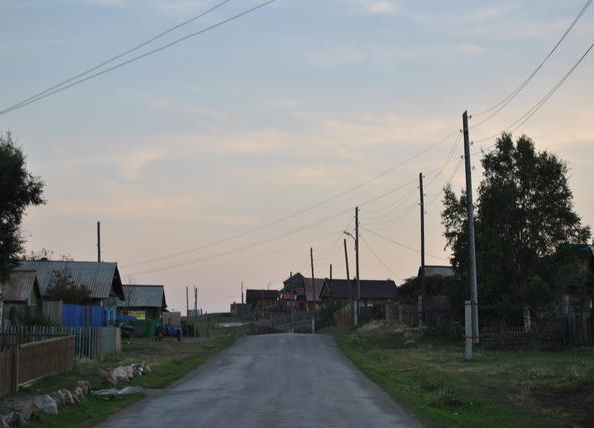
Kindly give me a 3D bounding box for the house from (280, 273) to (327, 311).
[{"bbox_3d":[0.941,10.034,183.000,6.000,5.400,6.000,0,-3,0],"label":"house"}]

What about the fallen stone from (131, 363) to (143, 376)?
[{"bbox_3d":[-4.168,4.063,38.126,0.297,0.335,0.316,0,-4,0],"label":"fallen stone"}]

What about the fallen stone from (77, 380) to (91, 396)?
[{"bbox_3d":[-4.952,4.066,34.000,0.330,0.360,0.350,0,-3,0],"label":"fallen stone"}]

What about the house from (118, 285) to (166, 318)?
[{"bbox_3d":[-12.090,7.335,112.000,4.400,3.700,4.800,0,-3,0],"label":"house"}]

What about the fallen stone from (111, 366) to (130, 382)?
[{"bbox_3d":[-4.778,4.345,39.500,0.480,0.420,0.440,0,-3,0],"label":"fallen stone"}]

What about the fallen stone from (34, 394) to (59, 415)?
[{"bbox_3d":[-4.878,3.714,28.300,0.460,0.410,0.430,0,-3,0],"label":"fallen stone"}]

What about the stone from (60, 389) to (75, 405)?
[{"bbox_3d":[-4.165,3.312,26.479,0.275,0.266,0.270,0,-4,0],"label":"stone"}]

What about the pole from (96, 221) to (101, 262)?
[{"bbox_3d":[-14.249,4.531,104.732,0.220,8.000,0.220,0,-4,0],"label":"pole"}]

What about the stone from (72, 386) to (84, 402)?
[{"bbox_3d":[-4.070,3.347,27.057,0.211,0.272,0.241,0,-4,0],"label":"stone"}]

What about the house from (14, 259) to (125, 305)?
[{"bbox_3d":[-15.000,5.276,94.500,7.000,4.700,7.600,0,-3,0],"label":"house"}]

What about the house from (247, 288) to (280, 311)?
[{"bbox_3d":[-4.729,11.925,200.000,4.900,3.500,4.800,0,-3,0],"label":"house"}]

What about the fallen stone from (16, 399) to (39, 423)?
[{"bbox_3d":[-4.095,2.986,22.172,0.344,0.333,0.339,0,-4,0],"label":"fallen stone"}]

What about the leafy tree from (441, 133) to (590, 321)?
[{"bbox_3d":[10.632,1.192,71.000,7.200,10.300,6.800,0,-3,0],"label":"leafy tree"}]

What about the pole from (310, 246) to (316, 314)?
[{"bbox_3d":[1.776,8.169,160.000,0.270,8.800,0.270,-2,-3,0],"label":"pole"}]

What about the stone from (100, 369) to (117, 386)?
[{"bbox_3d":[-4.261,3.696,32.981,0.385,0.373,0.379,0,-4,0],"label":"stone"}]

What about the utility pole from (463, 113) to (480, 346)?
[{"bbox_3d":[5.806,0.648,48.725,0.280,8.199,0.280,-2,-4,0],"label":"utility pole"}]

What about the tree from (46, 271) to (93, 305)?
[{"bbox_3d":[-12.006,4.778,76.879,2.533,3.600,2.500,0,-4,0],"label":"tree"}]

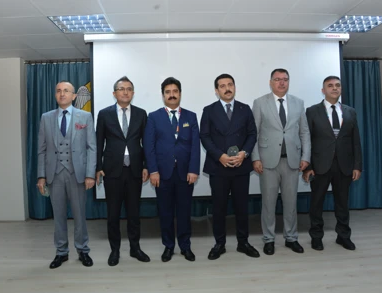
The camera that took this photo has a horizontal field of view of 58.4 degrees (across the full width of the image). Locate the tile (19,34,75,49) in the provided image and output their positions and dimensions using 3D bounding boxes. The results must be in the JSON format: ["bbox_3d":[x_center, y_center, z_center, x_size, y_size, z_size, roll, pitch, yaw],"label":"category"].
[{"bbox_3d":[-1.765,-1.278,4.170,0.600,0.025,0.600,-1,1,-3],"label":"tile"}]

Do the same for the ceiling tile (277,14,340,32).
[{"bbox_3d":[1.270,-1.345,3.750,0.600,0.025,0.600,-1,1,-3],"label":"ceiling tile"}]

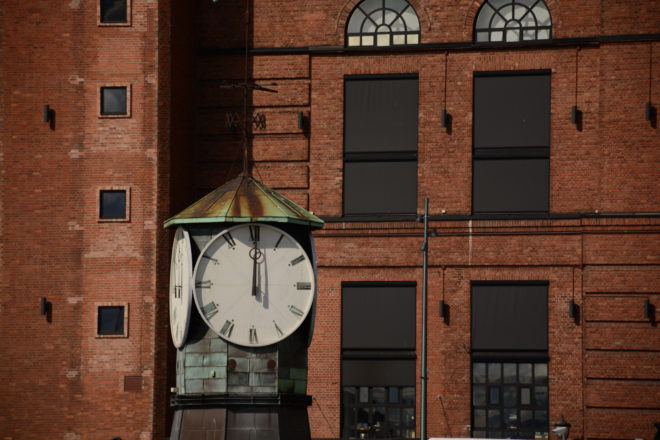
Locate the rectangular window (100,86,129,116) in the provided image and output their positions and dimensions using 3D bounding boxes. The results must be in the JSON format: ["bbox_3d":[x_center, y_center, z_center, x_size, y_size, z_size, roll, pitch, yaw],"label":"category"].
[{"bbox_3d":[-6.585,-3.622,117.366,0.900,0.930,0.130,-1,-4,17],"label":"rectangular window"}]

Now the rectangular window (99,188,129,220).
[{"bbox_3d":[-6.593,-0.472,117.122,0.920,0.950,0.130,-1,-4,17],"label":"rectangular window"}]

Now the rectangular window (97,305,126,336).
[{"bbox_3d":[-6.633,3.051,116.859,0.920,0.950,0.130,-1,-4,17],"label":"rectangular window"}]

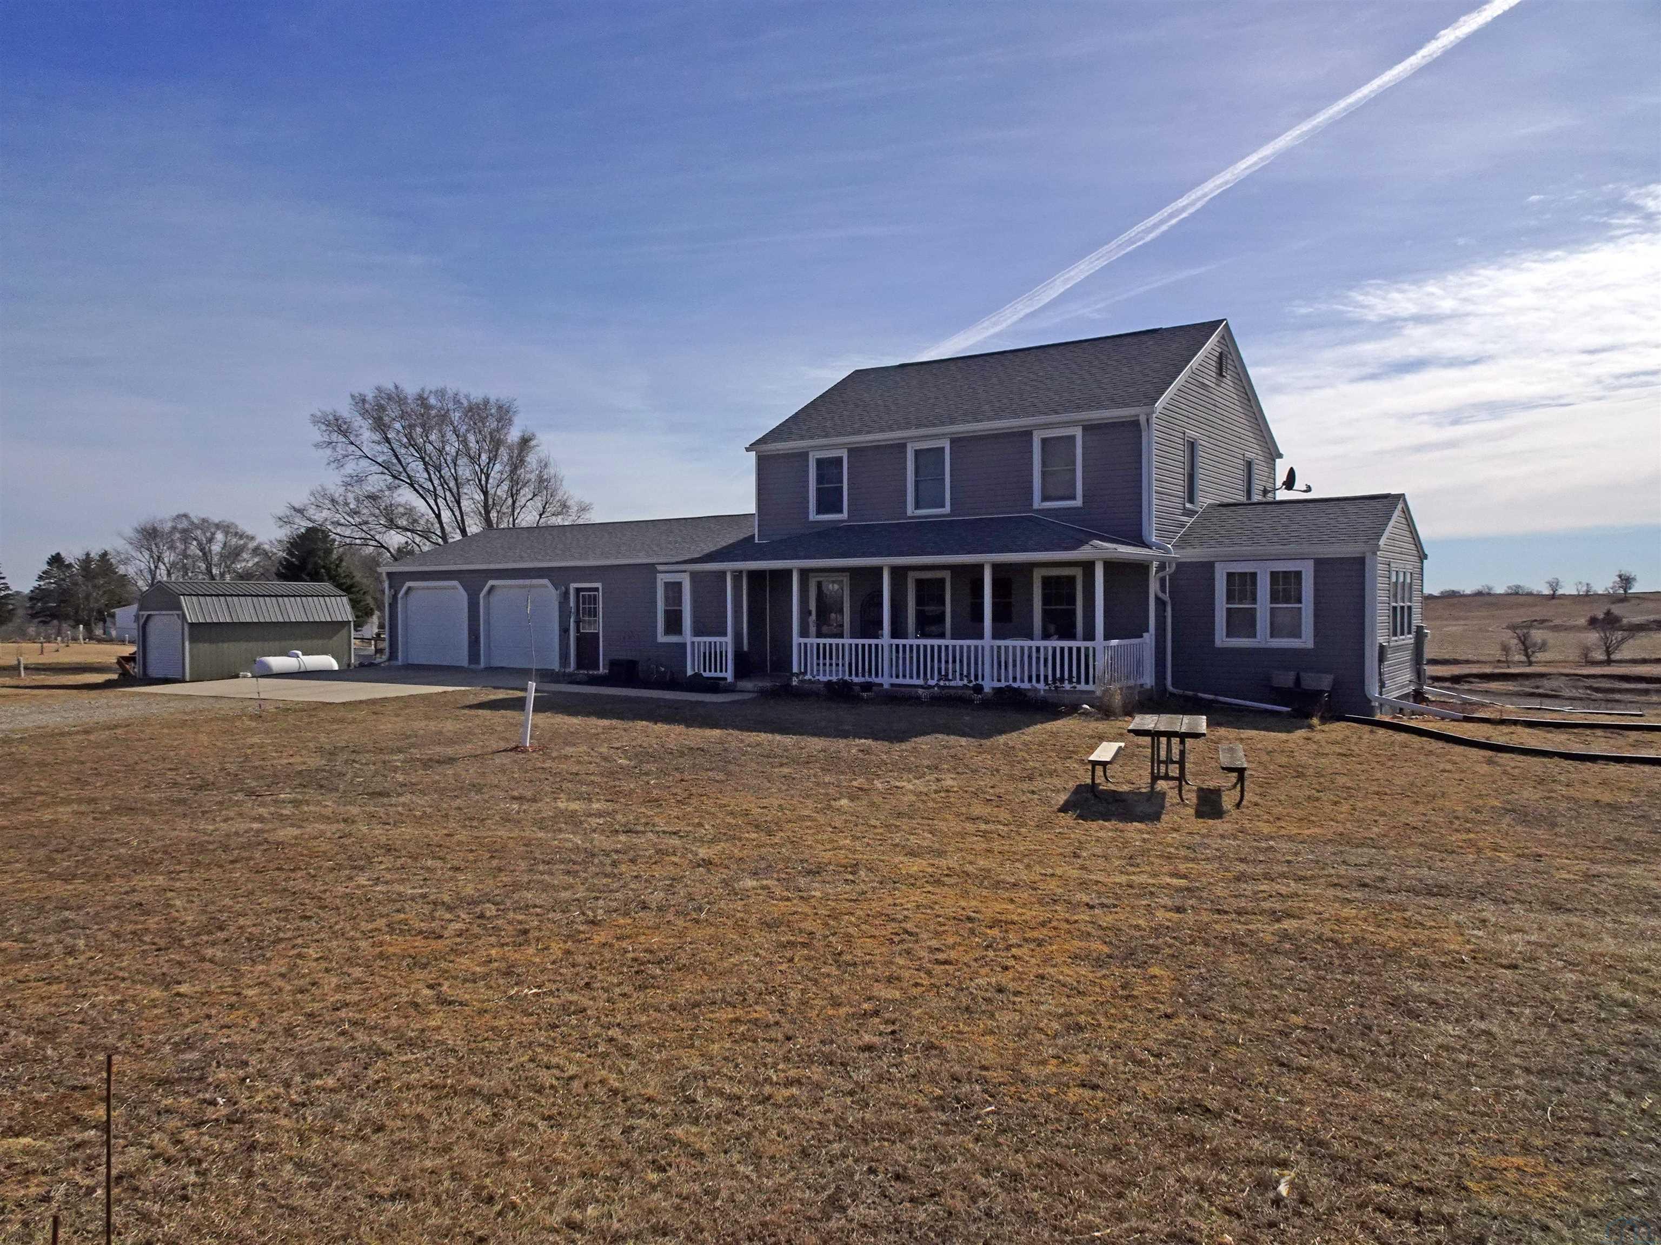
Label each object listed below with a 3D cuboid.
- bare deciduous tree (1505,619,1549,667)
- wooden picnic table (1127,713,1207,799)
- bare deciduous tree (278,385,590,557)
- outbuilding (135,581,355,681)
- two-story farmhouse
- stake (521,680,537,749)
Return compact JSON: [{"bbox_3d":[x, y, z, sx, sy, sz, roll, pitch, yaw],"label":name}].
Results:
[{"bbox_3d":[63.473,1.834,105.000,4.259,4.259,3.833,0,1,0],"label":"bare deciduous tree"},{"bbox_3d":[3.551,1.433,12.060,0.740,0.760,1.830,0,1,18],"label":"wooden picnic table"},{"bbox_3d":[-21.342,-5.694,62.000,16.766,14.111,15.090,0,1,0],"label":"bare deciduous tree"},{"bbox_3d":[-21.382,0.218,42.372,3.800,3.401,6.250,1,1,35],"label":"outbuilding"},{"bbox_3d":[0.007,-2.519,28.716,26.125,7.790,10.982,1,1,35],"label":"two-story farmhouse"},{"bbox_3d":[-4.008,1.230,15.328,0.100,0.912,0.100,6,0,0],"label":"stake"}]

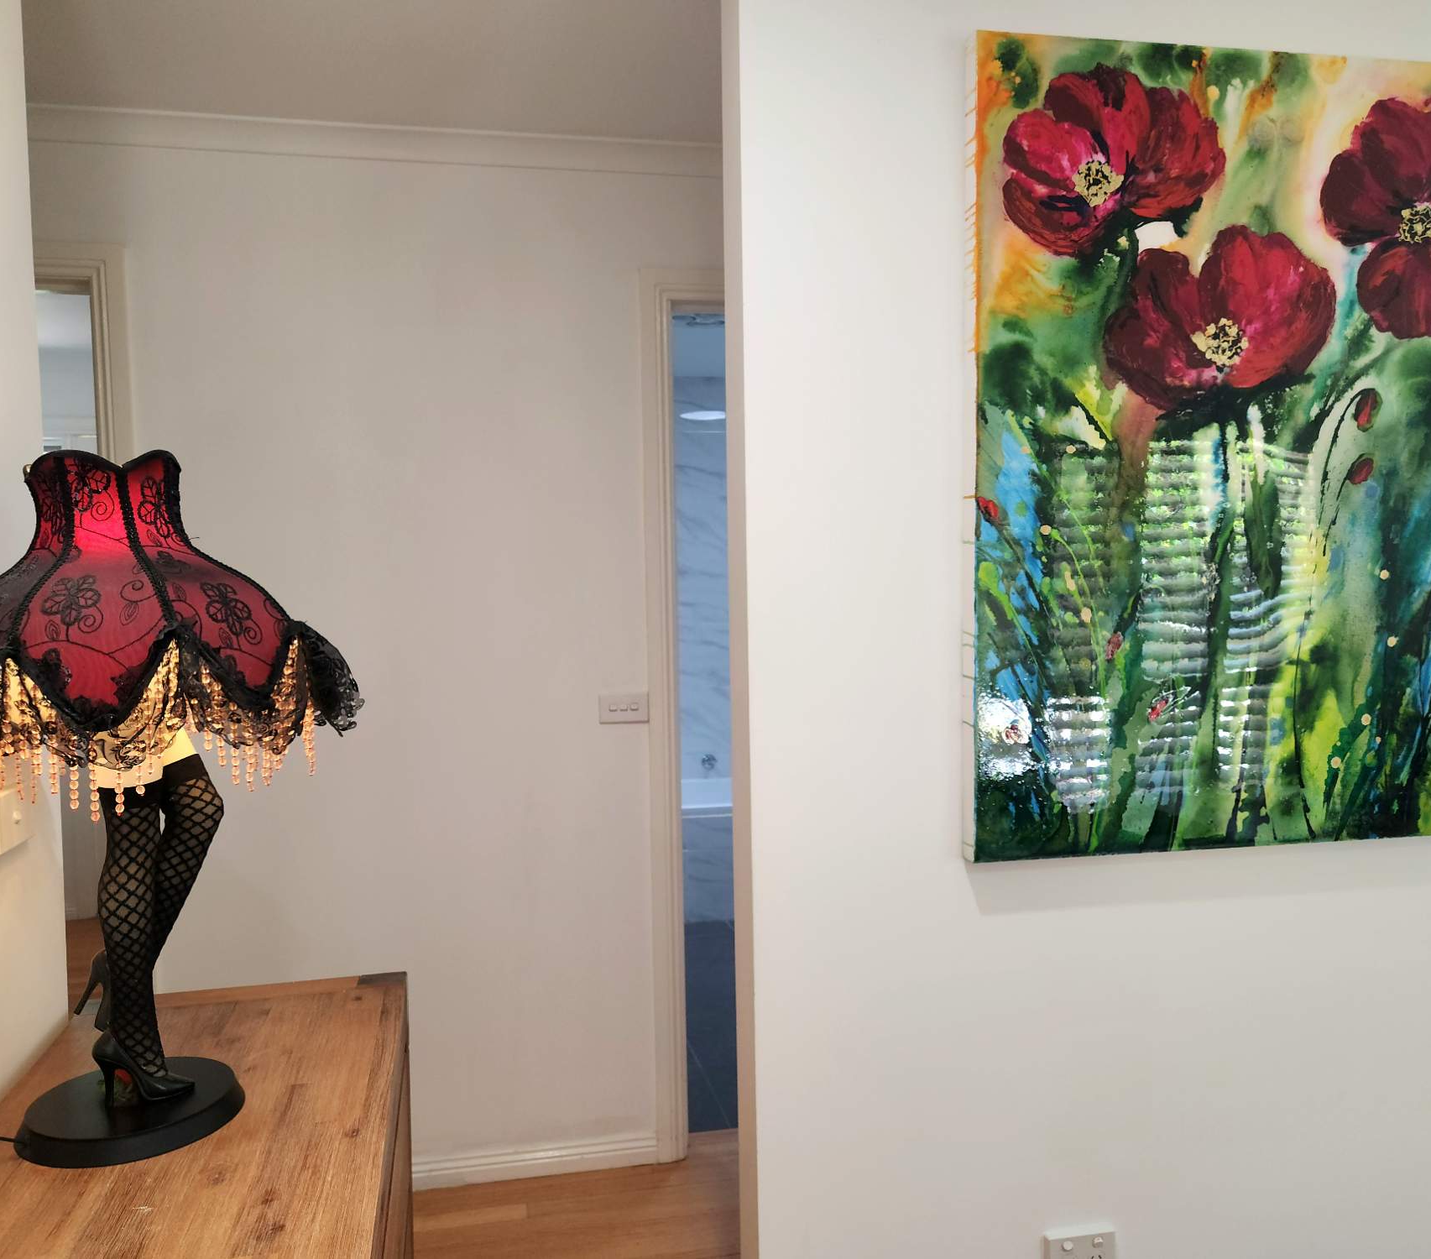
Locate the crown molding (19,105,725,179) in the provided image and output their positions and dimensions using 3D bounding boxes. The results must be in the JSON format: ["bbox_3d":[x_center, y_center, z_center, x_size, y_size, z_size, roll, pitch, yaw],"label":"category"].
[{"bbox_3d":[-0.702,-1.062,2.432,1.500,0.055,0.055,-1,4,-11],"label":"crown molding"}]

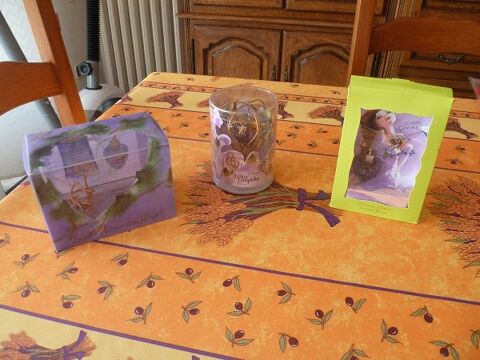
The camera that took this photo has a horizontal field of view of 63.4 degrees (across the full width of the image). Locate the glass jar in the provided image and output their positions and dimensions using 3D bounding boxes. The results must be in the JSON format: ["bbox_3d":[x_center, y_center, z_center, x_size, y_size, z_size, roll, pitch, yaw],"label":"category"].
[{"bbox_3d":[0.006,-0.062,0.597,0.097,0.136,0.097,-4,35,-5],"label":"glass jar"}]

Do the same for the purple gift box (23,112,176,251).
[{"bbox_3d":[-0.186,-0.005,0.530,0.164,0.121,0.105,-15,38,-21],"label":"purple gift box"}]

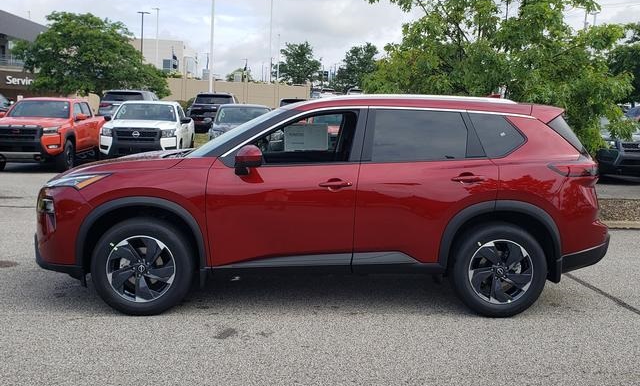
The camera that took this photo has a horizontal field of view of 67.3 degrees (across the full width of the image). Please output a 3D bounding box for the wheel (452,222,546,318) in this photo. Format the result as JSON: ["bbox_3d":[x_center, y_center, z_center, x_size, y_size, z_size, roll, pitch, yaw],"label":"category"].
[{"bbox_3d":[1.377,0.584,3.786,0.735,0.735,0.240,1,6,-2],"label":"wheel"}]

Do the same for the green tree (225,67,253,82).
[{"bbox_3d":[-11.868,-15.509,70.000,4.800,5.800,4.800,2,6,0],"label":"green tree"}]

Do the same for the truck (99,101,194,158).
[{"bbox_3d":[-4.640,-1.630,13.450,1.860,1.820,5.300,0,8,-11],"label":"truck"}]

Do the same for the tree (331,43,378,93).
[{"bbox_3d":[3.500,-11.500,47.000,5.200,6.400,5.000,1,8,0],"label":"tree"}]

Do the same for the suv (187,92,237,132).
[{"bbox_3d":[-4.700,-3.600,21.600,1.930,1.750,4.800,0,8,-11],"label":"suv"}]

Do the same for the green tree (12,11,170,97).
[{"bbox_3d":[-12.300,-6.500,26.000,8.400,6.500,8.000,1,8,0],"label":"green tree"}]

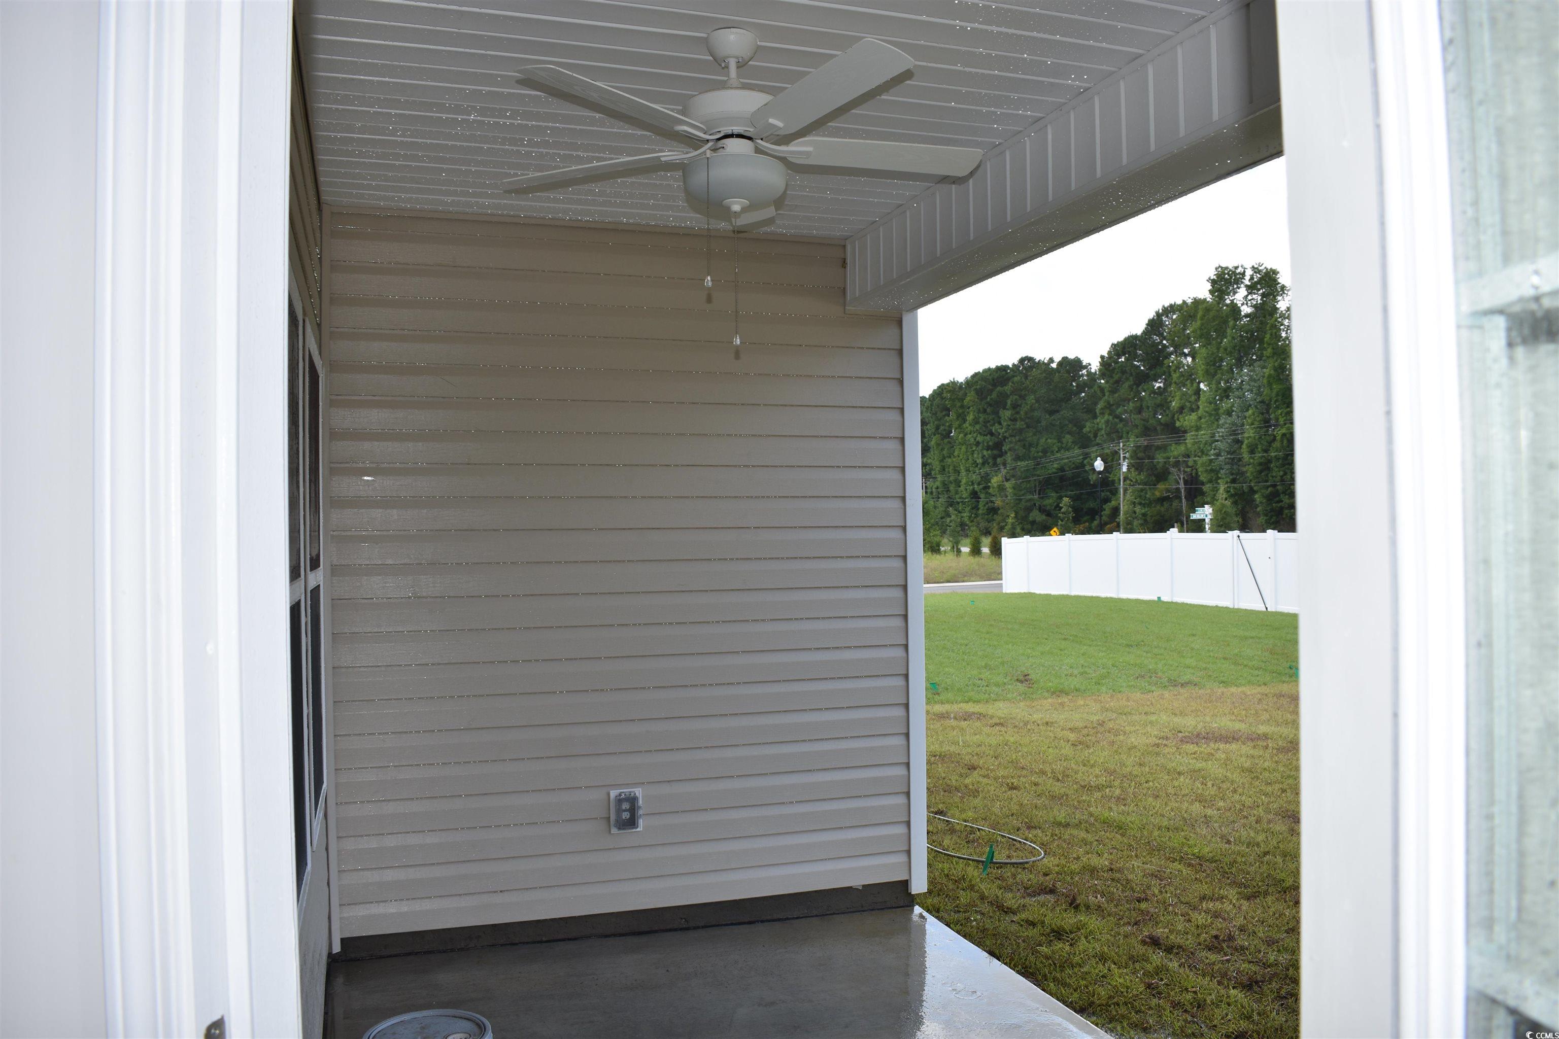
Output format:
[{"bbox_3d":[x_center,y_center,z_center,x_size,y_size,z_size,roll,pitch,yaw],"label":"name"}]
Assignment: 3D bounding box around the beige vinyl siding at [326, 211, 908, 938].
[{"bbox_3d":[-0.575,0.201,4.710,2.340,2.735,0.050,0,0,-17],"label":"beige vinyl siding"}]

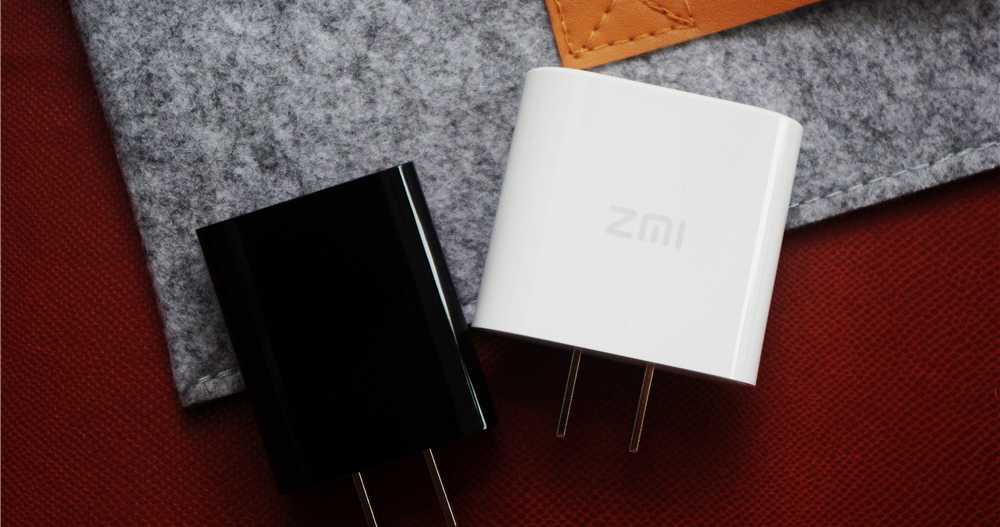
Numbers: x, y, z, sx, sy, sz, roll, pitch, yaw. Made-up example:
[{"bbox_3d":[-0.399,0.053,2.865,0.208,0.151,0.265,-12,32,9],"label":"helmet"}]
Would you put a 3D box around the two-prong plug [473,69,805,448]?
[{"bbox_3d":[0.022,0.002,0.390,0.049,0.025,0.060,11,86,1],"label":"two-prong plug"}]

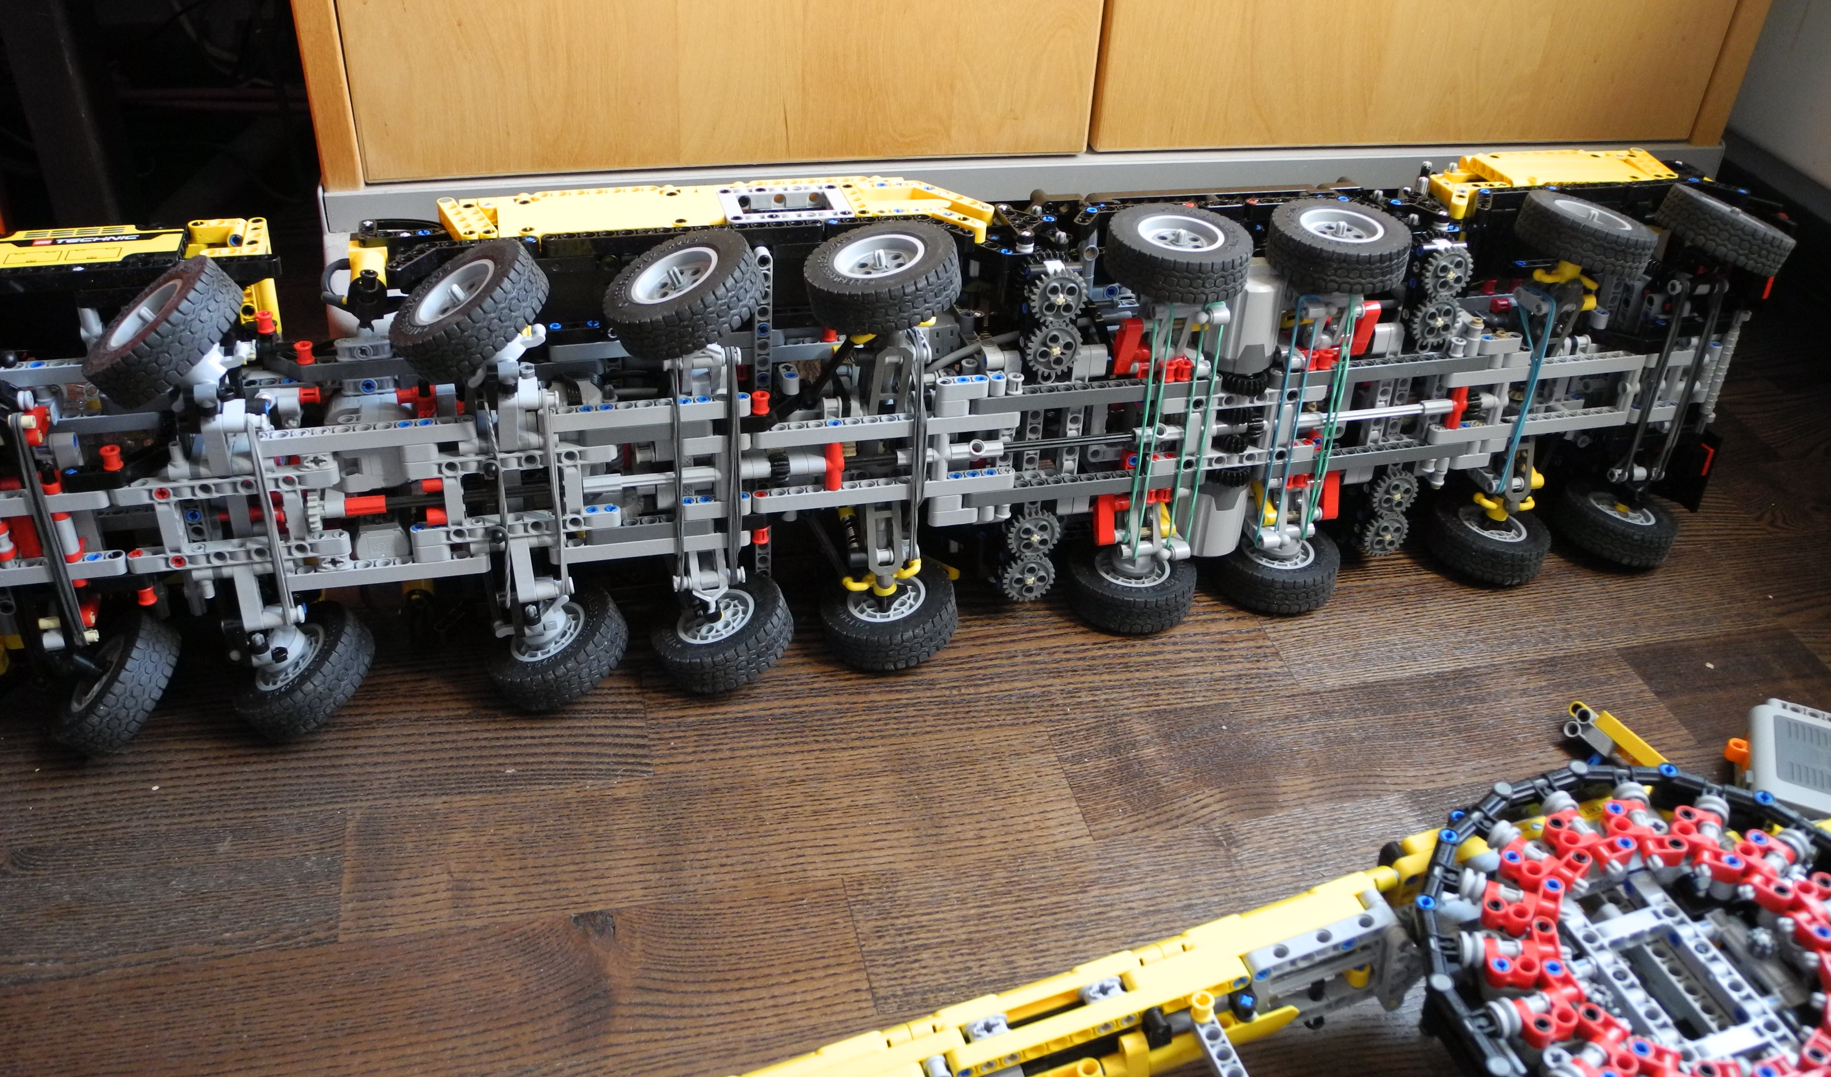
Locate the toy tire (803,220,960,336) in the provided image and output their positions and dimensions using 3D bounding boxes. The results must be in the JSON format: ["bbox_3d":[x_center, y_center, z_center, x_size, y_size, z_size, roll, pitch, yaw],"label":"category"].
[{"bbox_3d":[-0.013,-0.107,0.605,0.062,0.020,0.062,-6,37,5],"label":"toy tire"}]

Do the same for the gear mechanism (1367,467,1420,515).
[{"bbox_3d":[0.239,-0.021,0.736,0.025,0.025,0.008,-6,34,-13],"label":"gear mechanism"}]

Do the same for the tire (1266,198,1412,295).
[{"bbox_3d":[0.185,-0.128,0.648,0.061,0.020,0.061,1,36,0],"label":"tire"}]

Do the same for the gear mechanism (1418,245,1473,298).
[{"bbox_3d":[0.243,-0.120,0.672,0.025,0.025,0.008,-6,34,-13],"label":"gear mechanism"}]

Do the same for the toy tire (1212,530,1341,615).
[{"bbox_3d":[0.182,0.013,0.749,0.062,0.020,0.062,-2,33,-16],"label":"toy tire"}]

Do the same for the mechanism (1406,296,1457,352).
[{"bbox_3d":[0.244,-0.101,0.693,0.025,0.025,0.008,-6,34,-13],"label":"mechanism"}]

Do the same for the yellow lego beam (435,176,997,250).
[{"bbox_3d":[-0.084,-0.140,0.646,0.238,0.011,0.063,-6,34,-13],"label":"yellow lego beam"}]

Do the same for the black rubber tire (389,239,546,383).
[{"bbox_3d":[-0.166,-0.085,0.553,0.061,0.020,0.061,-31,38,4],"label":"black rubber tire"}]

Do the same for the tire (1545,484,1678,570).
[{"bbox_3d":[0.376,-0.008,0.797,0.062,0.020,0.062,8,28,-22],"label":"tire"}]

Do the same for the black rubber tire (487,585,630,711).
[{"bbox_3d":[-0.159,0.048,0.661,0.062,0.020,0.062,-26,35,1],"label":"black rubber tire"}]

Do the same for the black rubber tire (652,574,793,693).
[{"bbox_3d":[-0.086,0.041,0.664,0.061,0.020,0.061,-21,37,-3],"label":"black rubber tire"}]

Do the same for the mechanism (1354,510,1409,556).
[{"bbox_3d":[0.238,-0.001,0.749,0.025,0.025,0.008,-6,34,-13],"label":"mechanism"}]

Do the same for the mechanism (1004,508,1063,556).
[{"bbox_3d":[0.056,-0.002,0.694,0.025,0.025,0.008,-6,34,-13],"label":"mechanism"}]

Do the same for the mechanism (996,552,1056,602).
[{"bbox_3d":[0.055,0.018,0.707,0.025,0.025,0.008,-6,34,-13],"label":"mechanism"}]

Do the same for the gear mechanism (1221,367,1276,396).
[{"bbox_3d":[0.151,-0.072,0.675,0.022,0.008,0.022,2,33,-1],"label":"gear mechanism"}]

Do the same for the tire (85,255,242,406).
[{"bbox_3d":[-0.286,-0.079,0.565,0.062,0.020,0.062,-36,34,8],"label":"tire"}]

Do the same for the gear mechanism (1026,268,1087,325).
[{"bbox_3d":[0.061,-0.103,0.629,0.025,0.025,0.008,-6,34,-13],"label":"gear mechanism"}]

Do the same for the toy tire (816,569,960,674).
[{"bbox_3d":[-0.012,0.034,0.688,0.062,0.020,0.062,-6,36,4],"label":"toy tire"}]

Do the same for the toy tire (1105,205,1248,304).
[{"bbox_3d":[0.114,-0.124,0.642,0.062,0.020,0.062,2,35,-2],"label":"toy tire"}]

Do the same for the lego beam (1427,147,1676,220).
[{"bbox_3d":[0.323,-0.181,0.752,0.145,0.015,0.051,-6,34,-13],"label":"lego beam"}]

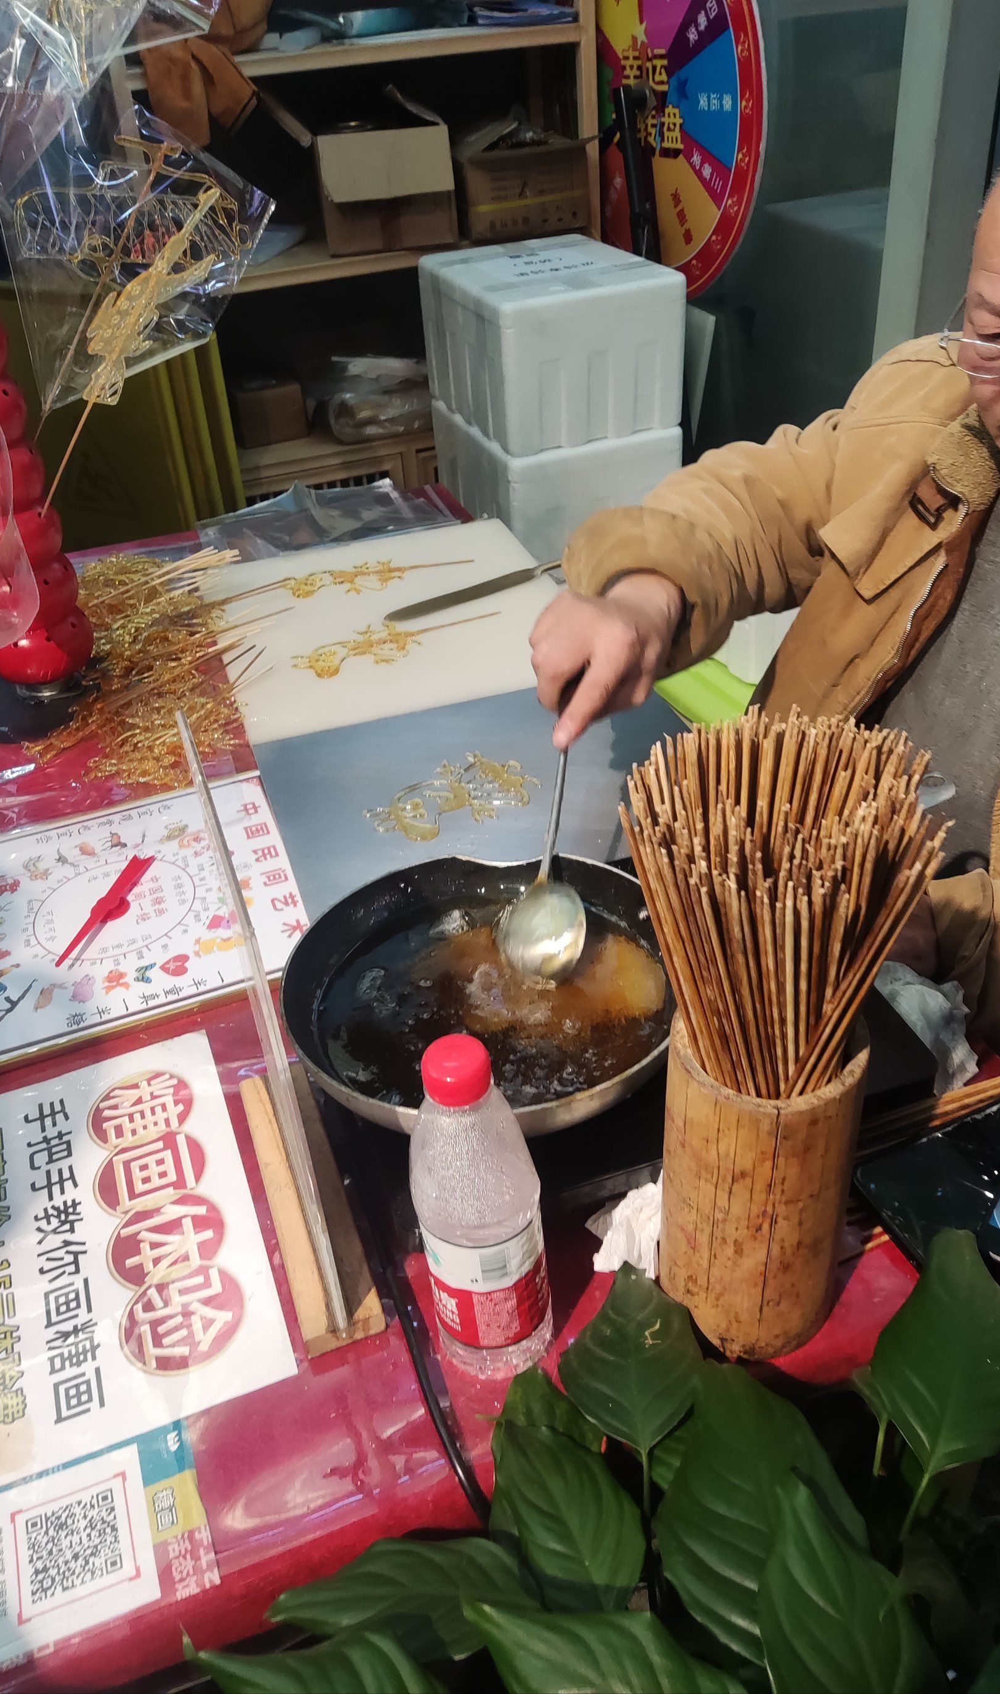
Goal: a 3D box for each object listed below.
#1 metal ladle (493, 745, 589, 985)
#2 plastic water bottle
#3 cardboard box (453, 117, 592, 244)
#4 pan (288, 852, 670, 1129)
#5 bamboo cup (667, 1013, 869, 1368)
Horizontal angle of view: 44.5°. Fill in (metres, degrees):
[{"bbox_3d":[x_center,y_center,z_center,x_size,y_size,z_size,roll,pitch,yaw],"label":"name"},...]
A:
[{"bbox_3d":[0.039,-0.015,0.812,0.058,0.215,0.035,4,4,3],"label":"metal ladle"},{"bbox_3d":[-0.011,0.185,0.634,0.067,0.215,0.067,-4,35,3],"label":"plastic water bottle"},{"bbox_3d":[0.006,-1.248,2.272,0.230,0.165,0.250,-15,36,-13],"label":"cardboard box"},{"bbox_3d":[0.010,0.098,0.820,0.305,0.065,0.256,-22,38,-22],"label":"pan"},{"bbox_3d":[0.137,0.171,0.653,0.101,0.194,0.101,-4,35,3],"label":"bamboo cup"}]

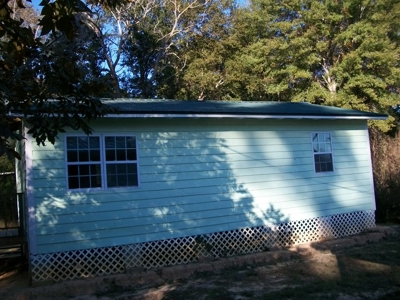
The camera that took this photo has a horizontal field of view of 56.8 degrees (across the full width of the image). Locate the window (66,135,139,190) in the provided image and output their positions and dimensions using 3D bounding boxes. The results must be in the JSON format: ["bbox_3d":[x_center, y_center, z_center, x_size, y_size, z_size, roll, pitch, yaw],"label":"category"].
[{"bbox_3d":[-2.094,0.249,8.011,1.571,1.210,0.100,-2,-6,-25],"label":"window"}]

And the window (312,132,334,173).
[{"bbox_3d":[3.542,0.077,10.617,0.762,1.185,0.100,-2,-6,-25],"label":"window"}]

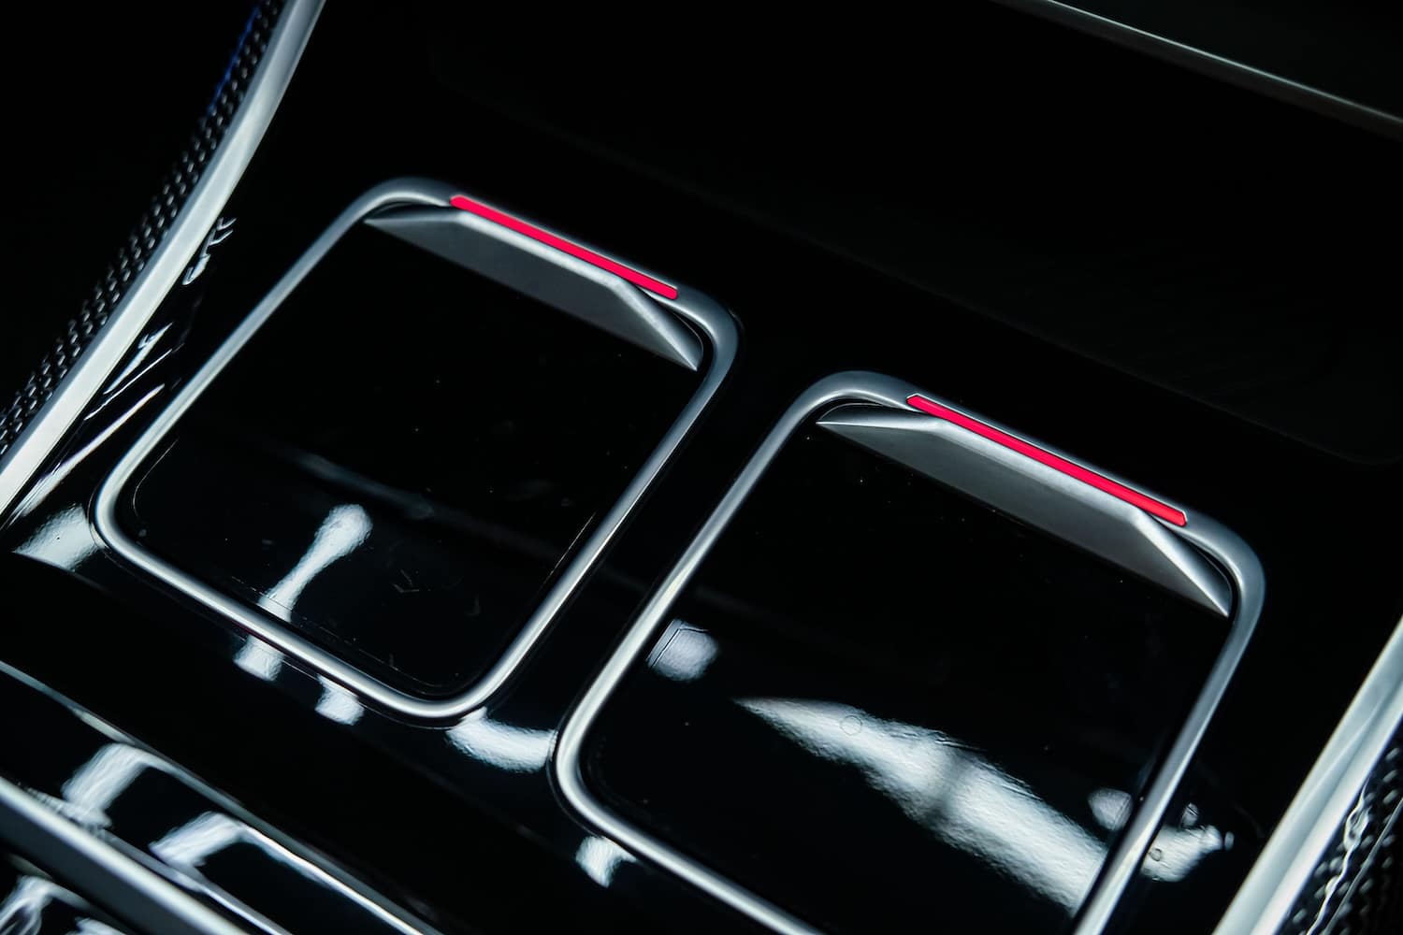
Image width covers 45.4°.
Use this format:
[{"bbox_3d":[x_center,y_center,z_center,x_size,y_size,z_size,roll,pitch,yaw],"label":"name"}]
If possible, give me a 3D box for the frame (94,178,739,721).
[{"bbox_3d":[-0.054,-0.008,0.324,0.093,0.010,0.103,25,62,19],"label":"frame"}]

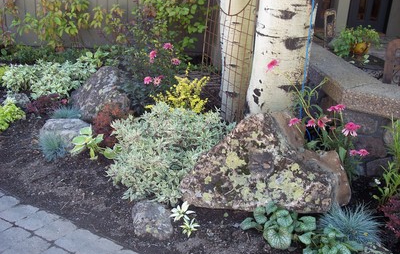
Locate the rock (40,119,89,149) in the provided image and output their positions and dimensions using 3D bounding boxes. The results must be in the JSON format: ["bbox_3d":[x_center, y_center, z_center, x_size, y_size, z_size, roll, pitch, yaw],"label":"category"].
[{"bbox_3d":[-1.001,0.051,3.360,0.370,0.165,0.280,-2,18,-17],"label":"rock"}]

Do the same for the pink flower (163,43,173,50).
[{"bbox_3d":[-0.306,-0.759,4.250,0.094,0.050,0.094,2,18,-4],"label":"pink flower"}]

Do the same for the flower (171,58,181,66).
[{"bbox_3d":[-0.231,-0.618,4.250,0.094,0.062,0.094,2,18,-3],"label":"flower"}]

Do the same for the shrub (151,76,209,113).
[{"bbox_3d":[-0.154,-0.139,3.477,0.440,0.480,0.420,2,20,0],"label":"shrub"}]

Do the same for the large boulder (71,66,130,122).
[{"bbox_3d":[-0.882,-0.309,4.020,0.530,0.430,0.480,-1,18,-12],"label":"large boulder"}]

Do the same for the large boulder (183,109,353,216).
[{"bbox_3d":[0.388,0.170,2.655,0.970,0.500,0.520,2,20,0],"label":"large boulder"}]

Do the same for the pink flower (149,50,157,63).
[{"bbox_3d":[-0.448,-0.665,4.250,0.078,0.115,0.080,1,18,-6],"label":"pink flower"}]

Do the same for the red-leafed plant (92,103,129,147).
[{"bbox_3d":[-0.655,-0.001,3.299,0.270,0.300,0.280,2,20,0],"label":"red-leafed plant"}]

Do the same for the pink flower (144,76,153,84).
[{"bbox_3d":[-0.410,-0.378,3.587,0.068,0.060,0.068,2,20,0],"label":"pink flower"}]

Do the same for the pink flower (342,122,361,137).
[{"bbox_3d":[0.881,0.014,2.620,0.102,0.070,0.102,9,19,18],"label":"pink flower"}]

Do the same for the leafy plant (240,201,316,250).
[{"bbox_3d":[0.386,0.467,2.283,0.370,0.190,0.310,2,20,0],"label":"leafy plant"}]

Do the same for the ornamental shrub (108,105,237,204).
[{"bbox_3d":[-0.176,0.132,2.830,0.800,0.420,0.660,2,20,0],"label":"ornamental shrub"}]

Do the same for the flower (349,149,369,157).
[{"bbox_3d":[0.948,0.159,2.696,0.120,0.047,0.085,2,20,0],"label":"flower"}]

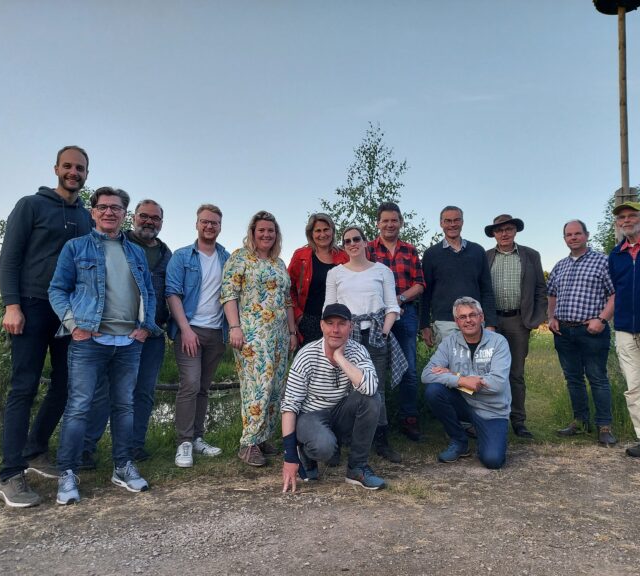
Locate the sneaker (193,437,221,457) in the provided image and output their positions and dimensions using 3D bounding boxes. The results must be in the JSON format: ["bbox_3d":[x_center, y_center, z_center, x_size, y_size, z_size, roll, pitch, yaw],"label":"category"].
[{"bbox_3d":[-0.814,1.148,4.012,0.290,0.110,0.105,-3,-4,44],"label":"sneaker"}]

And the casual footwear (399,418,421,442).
[{"bbox_3d":[0.706,1.136,4.403,0.110,0.140,0.290,1,-3,-22],"label":"casual footwear"}]

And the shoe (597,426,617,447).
[{"bbox_3d":[2.273,1.150,4.400,0.110,0.115,0.290,-1,-2,14],"label":"shoe"}]

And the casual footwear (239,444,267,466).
[{"bbox_3d":[-0.466,1.140,3.832,0.100,0.110,0.265,2,-3,-32],"label":"casual footwear"}]

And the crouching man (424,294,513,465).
[{"bbox_3d":[1.058,0.624,3.950,0.620,1.130,0.720,-1,-2,20],"label":"crouching man"}]

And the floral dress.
[{"bbox_3d":[-0.446,0.411,3.895,0.500,1.370,0.360,1,-3,-15],"label":"floral dress"}]

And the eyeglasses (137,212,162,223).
[{"bbox_3d":[-1.116,-0.465,3.630,0.150,0.050,0.150,10,0,-17],"label":"eyeglasses"}]

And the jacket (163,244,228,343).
[{"bbox_3d":[-0.845,0.018,3.920,0.520,0.710,0.320,1,-2,-22],"label":"jacket"}]

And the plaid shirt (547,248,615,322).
[{"bbox_3d":[2.090,-0.012,4.450,0.530,0.600,0.320,-1,-3,29],"label":"plaid shirt"}]

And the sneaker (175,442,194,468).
[{"bbox_3d":[-0.929,1.137,3.802,0.110,0.115,0.290,0,-3,-8],"label":"sneaker"}]

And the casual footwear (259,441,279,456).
[{"bbox_3d":[-0.374,1.149,4.032,0.100,0.110,0.265,2,-3,-40],"label":"casual footwear"}]

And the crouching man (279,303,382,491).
[{"bbox_3d":[0.071,0.636,3.435,0.590,1.080,0.680,0,-3,-8],"label":"crouching man"}]

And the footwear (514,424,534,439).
[{"bbox_3d":[1.677,1.159,4.570,0.105,0.110,0.290,1,-2,-15],"label":"footwear"}]

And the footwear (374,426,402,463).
[{"bbox_3d":[0.478,1.086,3.870,0.100,0.200,0.260,1,-3,-30],"label":"footwear"}]

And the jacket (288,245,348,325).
[{"bbox_3d":[0.018,0.018,4.033,0.480,0.620,0.300,0,-3,-8],"label":"jacket"}]

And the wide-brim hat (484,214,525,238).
[{"bbox_3d":[1.487,-0.500,4.470,0.310,0.150,0.340,-9,-2,17],"label":"wide-brim hat"}]

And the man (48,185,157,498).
[{"bbox_3d":[-1.268,0.298,3.250,0.590,1.740,0.480,1,-3,-28],"label":"man"}]

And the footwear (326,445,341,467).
[{"bbox_3d":[0.086,1.139,3.812,0.100,0.110,0.270,0,-3,5],"label":"footwear"}]

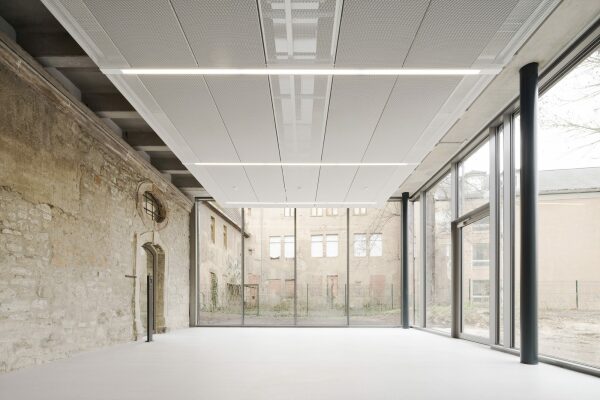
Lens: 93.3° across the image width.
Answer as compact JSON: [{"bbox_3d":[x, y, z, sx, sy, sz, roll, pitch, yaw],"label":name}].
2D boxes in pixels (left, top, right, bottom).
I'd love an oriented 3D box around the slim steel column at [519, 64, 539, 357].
[{"bbox_3d":[3.062,0.205,3.790,0.187,3.950,0.187,0,0,0],"label":"slim steel column"}]

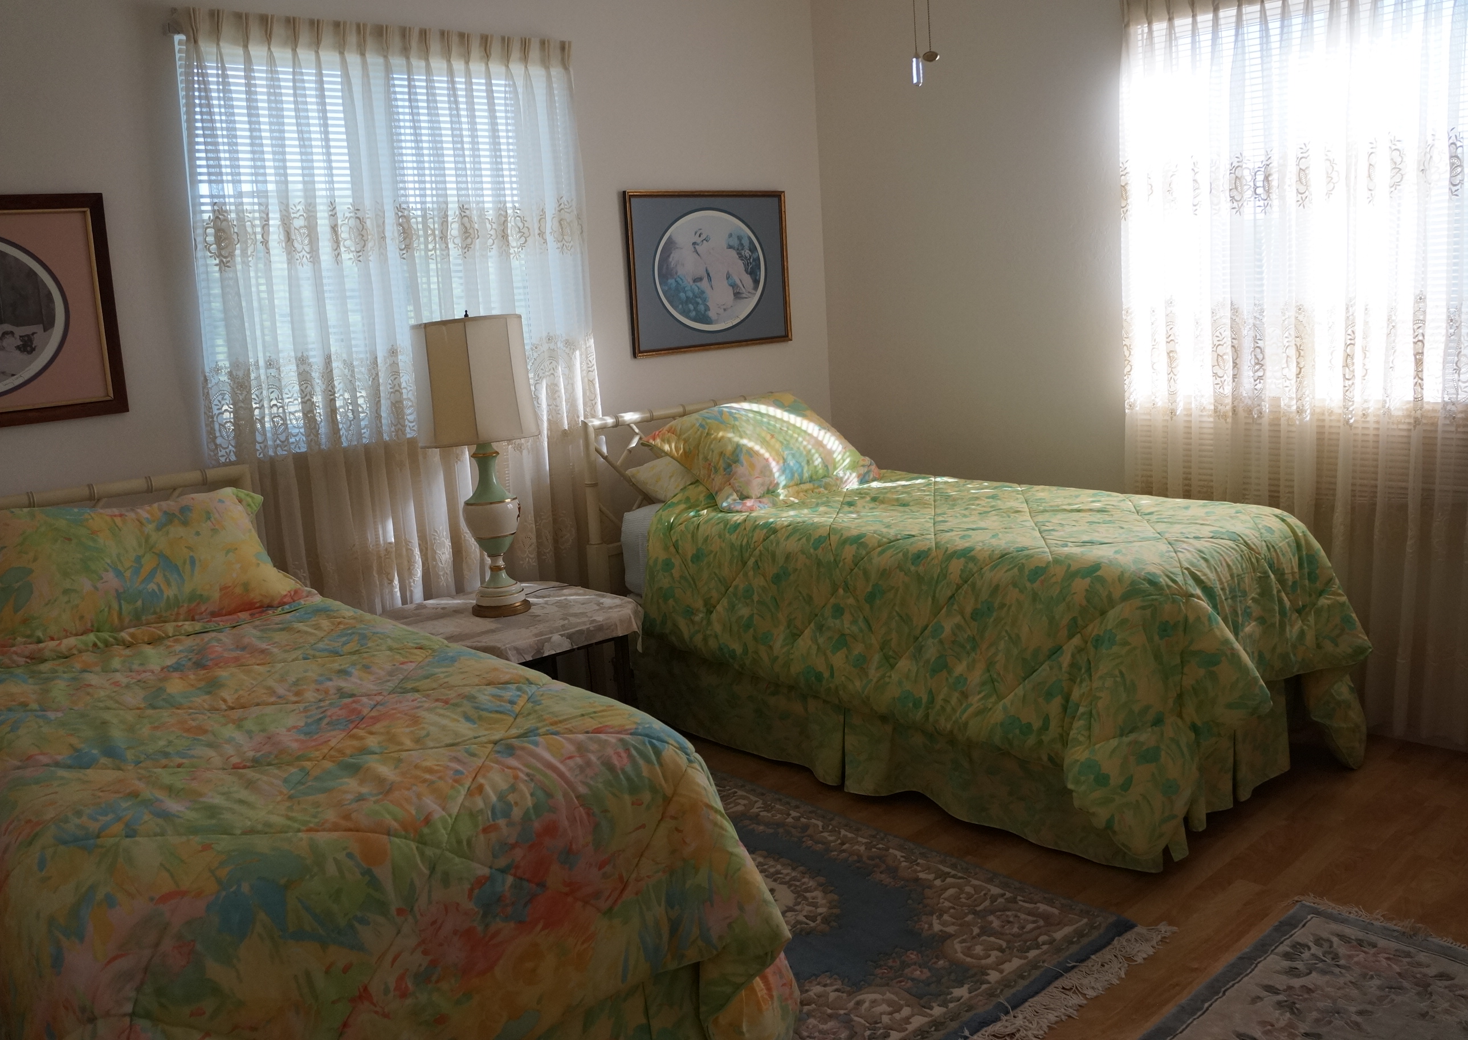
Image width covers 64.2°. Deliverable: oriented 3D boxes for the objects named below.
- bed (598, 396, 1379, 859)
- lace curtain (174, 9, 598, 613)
[{"bbox_3d":[0.601,0.152,3.612,1.060,0.960,2.140,-14,15,-41],"label":"bed"},{"bbox_3d":[-0.929,-0.374,3.608,1.220,2.140,0.120,-13,14,-38],"label":"lace curtain"}]

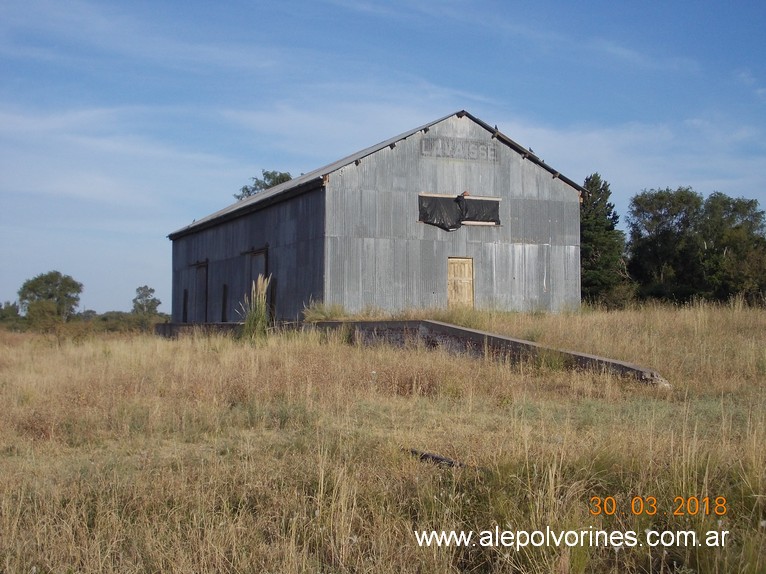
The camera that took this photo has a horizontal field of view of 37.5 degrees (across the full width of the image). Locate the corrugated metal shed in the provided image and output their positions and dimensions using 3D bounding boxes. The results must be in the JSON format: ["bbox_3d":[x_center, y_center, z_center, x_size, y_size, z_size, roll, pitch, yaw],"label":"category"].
[{"bbox_3d":[-2.120,-2.040,51.400,10.200,7.350,26.400,1,-2,-22],"label":"corrugated metal shed"}]

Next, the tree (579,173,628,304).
[{"bbox_3d":[12.828,-2.138,67.000,3.504,9.324,3.504,0,-2,0],"label":"tree"}]

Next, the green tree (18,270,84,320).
[{"bbox_3d":[-38.313,1.556,130.000,7.375,6.914,7.375,0,-2,0],"label":"green tree"}]

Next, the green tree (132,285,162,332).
[{"bbox_3d":[-32.355,2.954,155.000,4.122,6.595,4.122,0,-2,0],"label":"green tree"}]

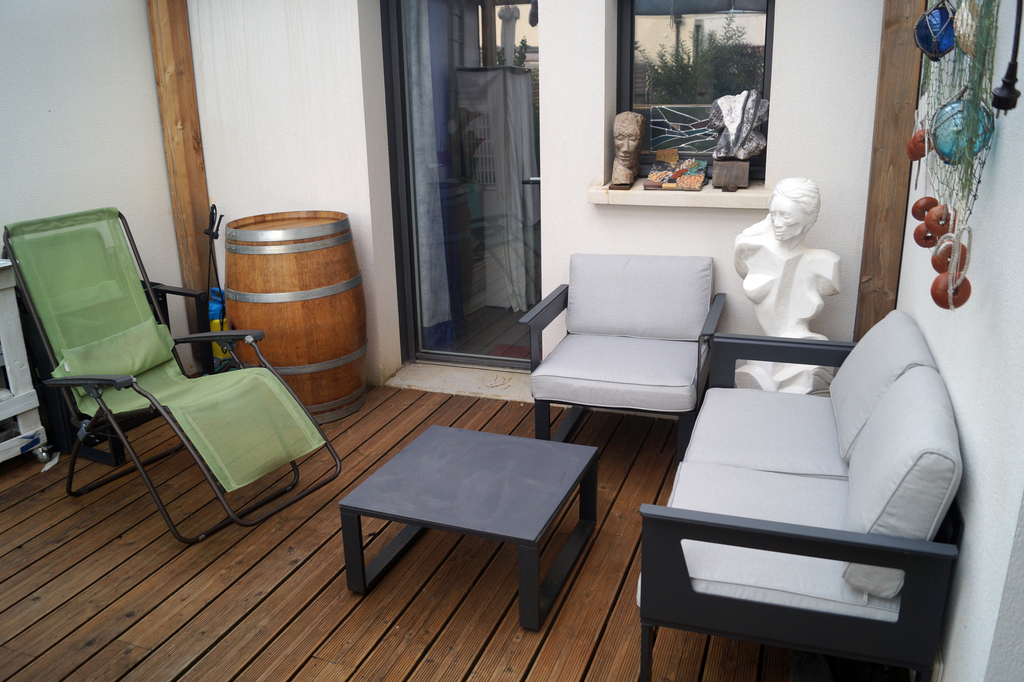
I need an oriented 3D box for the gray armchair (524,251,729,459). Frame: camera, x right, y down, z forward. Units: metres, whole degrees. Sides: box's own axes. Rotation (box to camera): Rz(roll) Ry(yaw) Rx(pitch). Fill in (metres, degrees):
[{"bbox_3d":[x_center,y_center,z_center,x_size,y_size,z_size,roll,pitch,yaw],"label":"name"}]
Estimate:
[{"bbox_3d":[0.500,0.076,3.293,0.755,0.820,0.680,5,19,19],"label":"gray armchair"}]

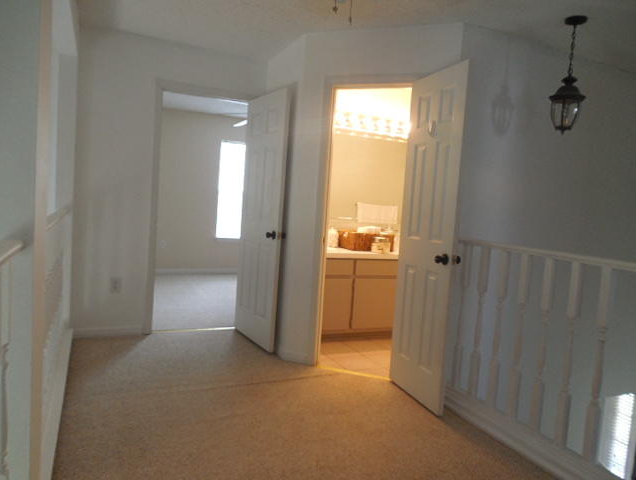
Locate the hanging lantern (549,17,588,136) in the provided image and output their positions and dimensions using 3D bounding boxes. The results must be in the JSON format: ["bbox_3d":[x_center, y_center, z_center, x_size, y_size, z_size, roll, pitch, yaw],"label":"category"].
[{"bbox_3d":[1.563,-1.005,2.869,0.220,0.692,0.220,2,5,-25],"label":"hanging lantern"}]

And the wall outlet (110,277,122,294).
[{"bbox_3d":[-1.657,0.374,3.792,0.077,0.122,0.010,2,5,-25],"label":"wall outlet"}]

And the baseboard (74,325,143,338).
[{"bbox_3d":[-1.724,0.754,3.809,0.540,0.088,0.016,2,5,-25],"label":"baseboard"}]

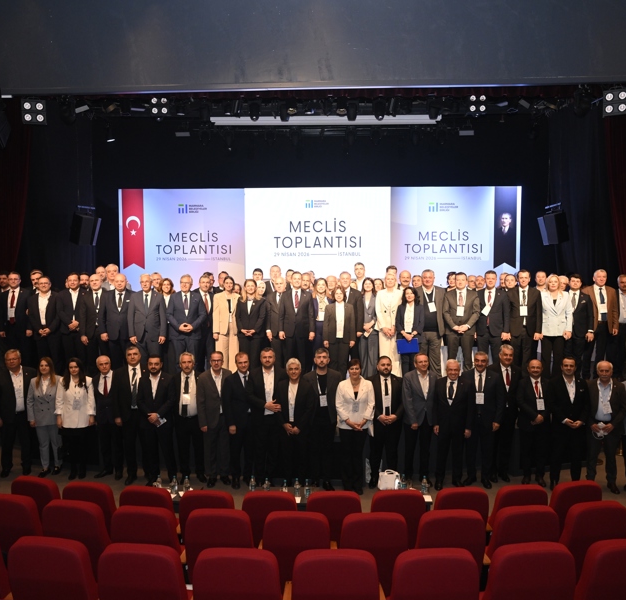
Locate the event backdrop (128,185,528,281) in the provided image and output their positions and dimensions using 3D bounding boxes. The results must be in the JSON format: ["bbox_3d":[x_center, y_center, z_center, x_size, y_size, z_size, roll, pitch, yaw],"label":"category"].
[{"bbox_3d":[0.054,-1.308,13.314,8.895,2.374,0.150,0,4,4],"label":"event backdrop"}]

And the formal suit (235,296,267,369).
[{"bbox_3d":[-1.104,0.568,10.647,0.510,1.298,0.290,0,4,-6],"label":"formal suit"}]

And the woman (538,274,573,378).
[{"bbox_3d":[3.718,0.471,9.200,0.520,1.734,0.330,1,4,20],"label":"woman"}]

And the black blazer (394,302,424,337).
[{"bbox_3d":[1.448,0.302,9.050,0.440,0.560,0.310,1,4,9],"label":"black blazer"}]

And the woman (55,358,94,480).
[{"bbox_3d":[-3.159,1.578,7.980,0.520,1.653,0.310,-1,4,-10],"label":"woman"}]

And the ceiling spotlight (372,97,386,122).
[{"bbox_3d":[1.223,-3.565,11.200,0.260,0.440,0.260,0,4,0],"label":"ceiling spotlight"}]

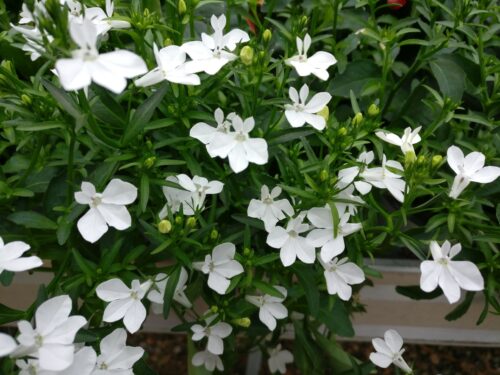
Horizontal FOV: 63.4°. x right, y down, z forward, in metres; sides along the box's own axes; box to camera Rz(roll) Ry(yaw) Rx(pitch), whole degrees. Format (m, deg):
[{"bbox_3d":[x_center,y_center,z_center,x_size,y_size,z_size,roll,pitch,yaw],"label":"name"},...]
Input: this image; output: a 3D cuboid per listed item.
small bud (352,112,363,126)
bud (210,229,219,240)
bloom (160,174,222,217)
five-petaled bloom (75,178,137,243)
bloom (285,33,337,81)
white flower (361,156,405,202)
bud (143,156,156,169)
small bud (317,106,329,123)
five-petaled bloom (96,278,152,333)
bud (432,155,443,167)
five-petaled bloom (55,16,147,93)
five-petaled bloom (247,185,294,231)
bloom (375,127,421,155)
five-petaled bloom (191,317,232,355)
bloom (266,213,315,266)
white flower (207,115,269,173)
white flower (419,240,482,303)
[{"bbox_3d":[0.049,-0.031,0.185,0.004,0.006,0.004,9,21,0],"label":"small bud"},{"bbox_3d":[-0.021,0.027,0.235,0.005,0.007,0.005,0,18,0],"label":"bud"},{"bbox_3d":[-0.026,0.004,0.182,0.027,0.015,0.020,0,49,-4],"label":"bloom"},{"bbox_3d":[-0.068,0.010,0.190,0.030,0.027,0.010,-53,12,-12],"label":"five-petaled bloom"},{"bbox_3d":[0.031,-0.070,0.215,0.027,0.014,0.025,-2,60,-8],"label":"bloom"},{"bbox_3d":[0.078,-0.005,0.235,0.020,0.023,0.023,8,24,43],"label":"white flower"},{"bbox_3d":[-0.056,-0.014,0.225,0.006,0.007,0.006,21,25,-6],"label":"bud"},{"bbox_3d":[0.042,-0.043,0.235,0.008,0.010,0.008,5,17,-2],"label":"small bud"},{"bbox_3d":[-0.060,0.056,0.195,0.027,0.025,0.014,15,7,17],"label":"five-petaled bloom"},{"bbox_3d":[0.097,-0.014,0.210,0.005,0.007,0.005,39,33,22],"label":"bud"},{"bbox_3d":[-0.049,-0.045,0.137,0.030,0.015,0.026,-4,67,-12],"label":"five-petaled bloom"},{"bbox_3d":[0.009,0.009,0.182,0.021,0.021,0.012,0,-3,0],"label":"five-petaled bloom"},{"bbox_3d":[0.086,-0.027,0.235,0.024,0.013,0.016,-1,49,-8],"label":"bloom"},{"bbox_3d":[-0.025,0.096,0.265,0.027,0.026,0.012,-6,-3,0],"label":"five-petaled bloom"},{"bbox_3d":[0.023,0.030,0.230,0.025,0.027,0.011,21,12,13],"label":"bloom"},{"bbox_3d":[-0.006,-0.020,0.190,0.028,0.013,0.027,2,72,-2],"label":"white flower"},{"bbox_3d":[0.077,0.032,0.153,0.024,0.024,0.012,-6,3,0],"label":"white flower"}]

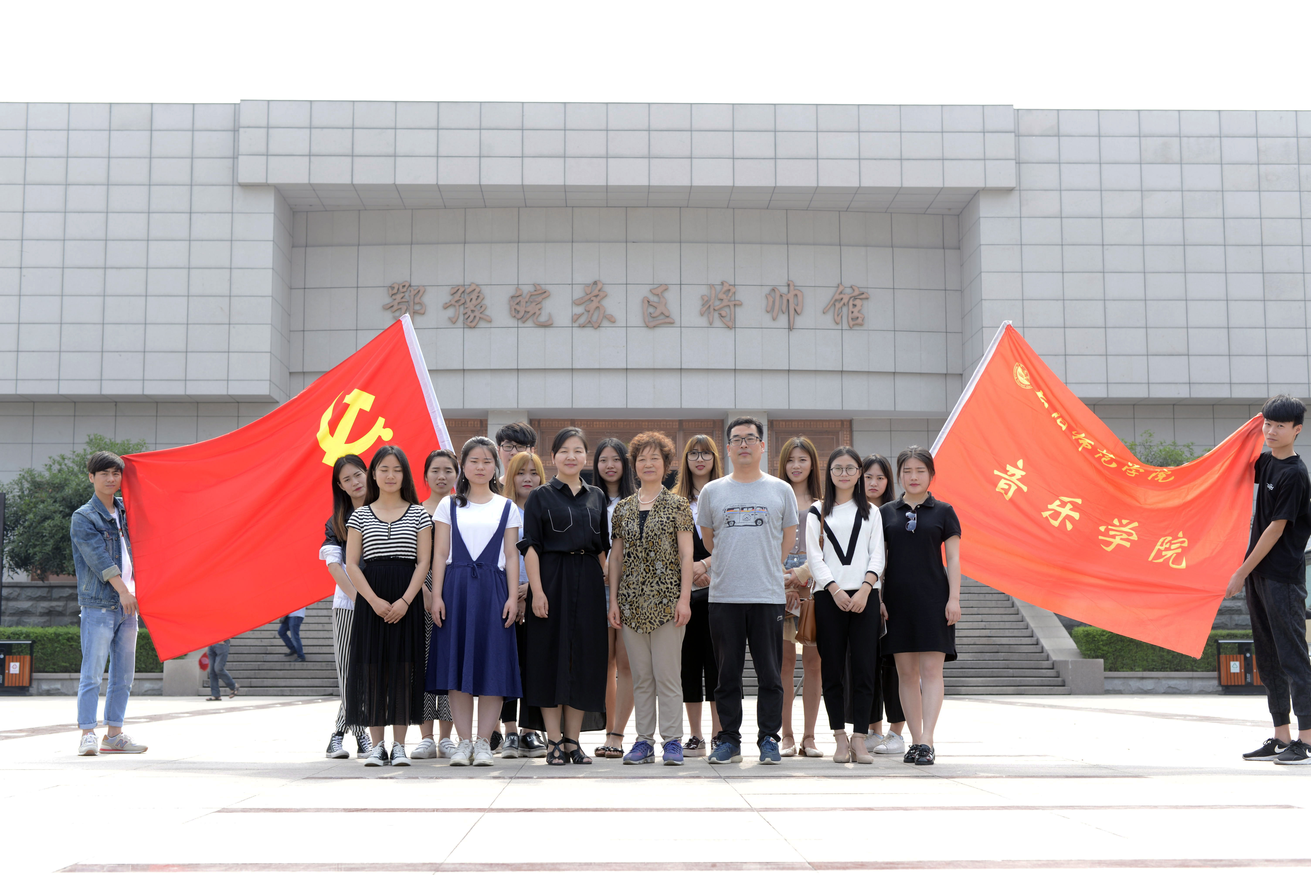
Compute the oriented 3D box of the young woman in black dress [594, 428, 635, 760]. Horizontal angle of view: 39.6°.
[{"bbox_3d":[-0.229,0.849,9.802,0.420,1.705,0.280,-1,-7,8],"label":"young woman in black dress"}]

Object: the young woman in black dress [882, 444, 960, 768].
[{"bbox_3d":[1.314,0.846,9.319,0.440,1.619,0.320,-2,-7,11],"label":"young woman in black dress"}]

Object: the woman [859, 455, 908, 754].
[{"bbox_3d":[1.246,0.931,10.294,0.430,1.686,0.320,-2,-7,15],"label":"woman"}]

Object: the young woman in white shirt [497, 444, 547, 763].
[{"bbox_3d":[-0.693,0.885,9.738,0.430,1.622,0.290,0,-7,-5],"label":"young woman in white shirt"}]

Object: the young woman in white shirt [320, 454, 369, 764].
[{"bbox_3d":[-1.643,0.893,9.723,0.440,1.611,0.310,2,-7,-18],"label":"young woman in white shirt"}]

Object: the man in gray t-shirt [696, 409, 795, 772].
[{"bbox_3d":[0.463,0.755,9.139,0.500,1.725,0.320,-1,-7,3],"label":"man in gray t-shirt"}]

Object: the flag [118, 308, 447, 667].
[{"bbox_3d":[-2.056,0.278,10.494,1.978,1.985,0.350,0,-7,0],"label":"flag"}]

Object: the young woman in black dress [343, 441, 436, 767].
[{"bbox_3d":[-1.347,0.853,9.370,0.450,1.633,0.330,1,-7,-10],"label":"young woman in black dress"}]

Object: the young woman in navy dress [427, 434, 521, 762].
[{"bbox_3d":[-0.898,0.805,9.072,0.480,1.622,0.310,0,-7,-3],"label":"young woman in navy dress"}]

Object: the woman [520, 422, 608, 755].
[{"bbox_3d":[-0.460,0.806,9.418,0.460,1.732,0.330,1,-7,-13],"label":"woman"}]

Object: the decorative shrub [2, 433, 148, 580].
[{"bbox_3d":[-9.904,1.191,31.086,2.763,2.560,2.542,0,-7,0],"label":"decorative shrub"}]

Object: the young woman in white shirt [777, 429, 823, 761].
[{"bbox_3d":[0.773,0.838,9.713,0.420,1.695,0.300,-2,-7,10],"label":"young woman in white shirt"}]

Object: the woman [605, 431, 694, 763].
[{"bbox_3d":[-0.021,0.816,9.411,0.450,1.709,0.320,-1,-7,3],"label":"woman"}]

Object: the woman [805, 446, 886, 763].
[{"bbox_3d":[0.950,0.829,9.133,0.410,1.571,0.300,-1,-7,6],"label":"woman"}]

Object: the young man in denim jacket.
[{"bbox_3d":[-3.062,0.920,10.207,0.380,1.689,0.460,-7,-10,44],"label":"young man in denim jacket"}]

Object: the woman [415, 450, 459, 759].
[{"bbox_3d":[-1.166,0.905,10.016,0.430,1.685,0.320,0,-7,-3],"label":"woman"}]

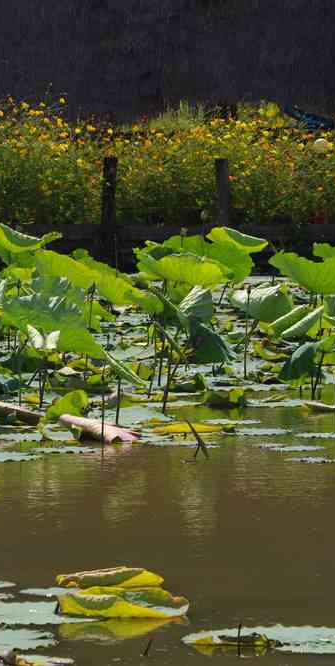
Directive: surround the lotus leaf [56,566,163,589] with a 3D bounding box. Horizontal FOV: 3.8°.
[{"bbox_3d":[-0.218,0.919,18.782,0.399,0.071,0.270,0,3,0],"label":"lotus leaf"}]

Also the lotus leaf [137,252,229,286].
[{"bbox_3d":[0.098,-0.388,30.476,0.549,0.180,0.494,0,3,0],"label":"lotus leaf"}]

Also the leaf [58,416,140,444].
[{"bbox_3d":[-0.298,0.409,21.916,0.360,0.090,0.220,0,3,0],"label":"leaf"}]

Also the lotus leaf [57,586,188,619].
[{"bbox_3d":[-0.136,0.809,15.077,0.399,0.070,0.280,0,3,0],"label":"lotus leaf"}]

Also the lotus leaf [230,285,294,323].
[{"bbox_3d":[0.564,-0.175,29.671,0.380,0.210,0.350,0,3,0],"label":"lotus leaf"}]

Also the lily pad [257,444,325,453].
[{"bbox_3d":[0.547,0.510,22.035,0.291,0.020,0.291,0,3,0],"label":"lily pad"}]

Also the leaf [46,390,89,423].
[{"bbox_3d":[-0.452,0.332,22.559,0.190,0.139,0.160,0,3,0],"label":"leaf"}]

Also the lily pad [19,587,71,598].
[{"bbox_3d":[-0.372,0.845,16.287,0.228,0.020,0.228,0,3,0],"label":"lily pad"}]

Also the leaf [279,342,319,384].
[{"bbox_3d":[0.618,0.144,23.546,0.189,0.200,0.270,0,3,0],"label":"leaf"}]

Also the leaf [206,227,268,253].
[{"bbox_3d":[0.542,-0.724,38.688,0.480,0.202,0.420,0,3,0],"label":"leaf"}]

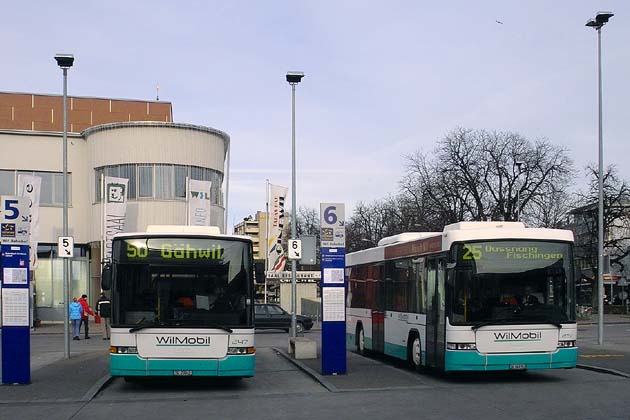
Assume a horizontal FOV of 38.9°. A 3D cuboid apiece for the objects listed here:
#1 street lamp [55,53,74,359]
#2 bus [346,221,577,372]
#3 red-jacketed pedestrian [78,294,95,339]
[{"bbox_3d":[-6.362,-0.089,22.800,0.500,7.800,0.600,0,-5,0],"label":"street lamp"},{"bbox_3d":[2.718,2.191,21.850,2.550,3.100,11.300,1,-5,-10],"label":"bus"},{"bbox_3d":[-8.834,4.137,34.500,0.580,1.700,0.480,-5,-7,41],"label":"red-jacketed pedestrian"}]

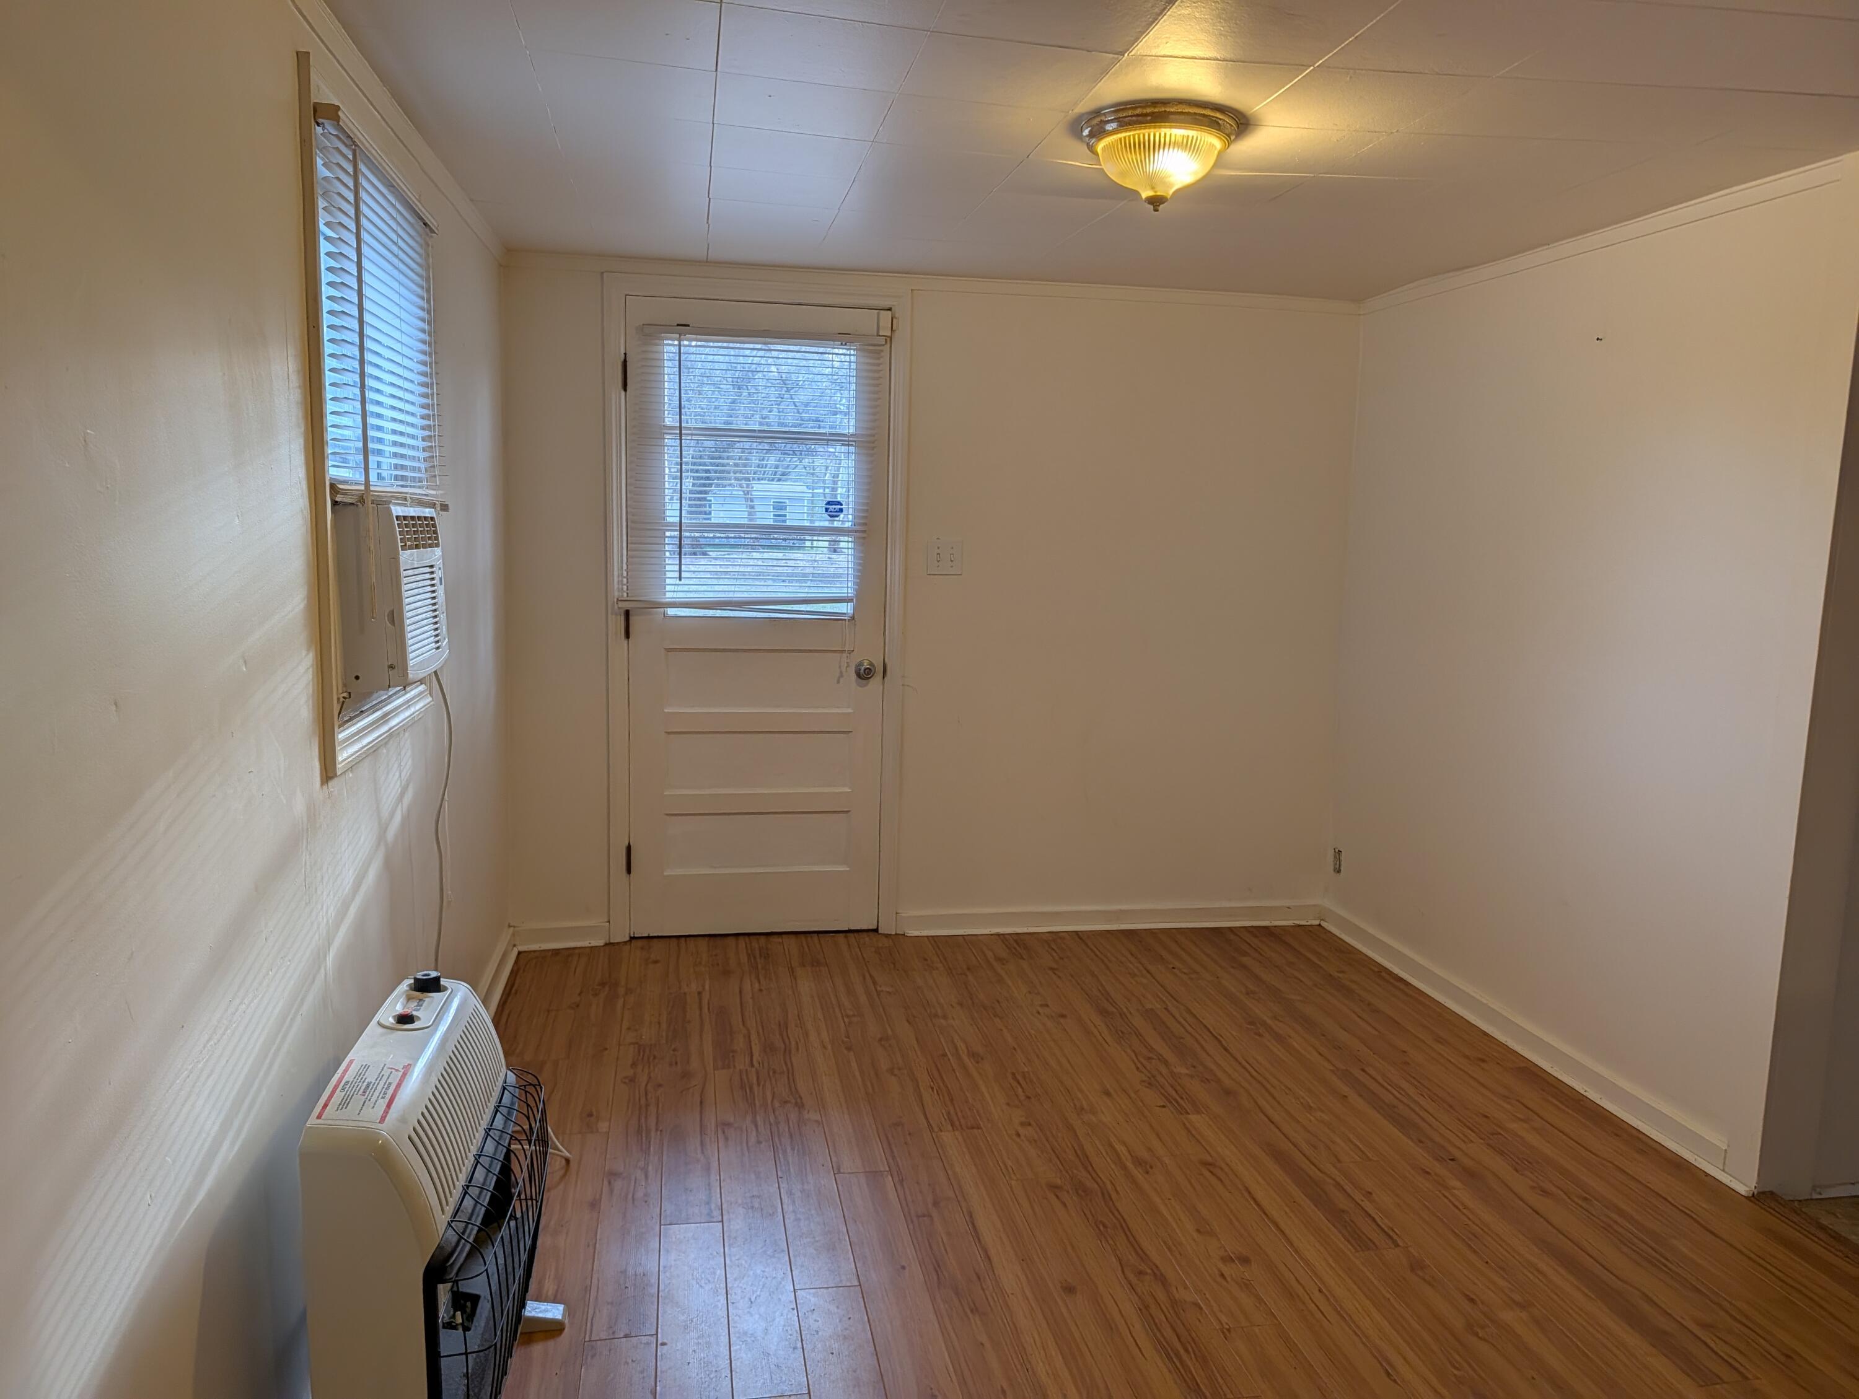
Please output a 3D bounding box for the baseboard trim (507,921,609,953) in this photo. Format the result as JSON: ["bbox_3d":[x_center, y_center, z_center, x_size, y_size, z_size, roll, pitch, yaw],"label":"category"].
[{"bbox_3d":[-1.186,0.765,4.153,0.300,0.085,0.025,0,8,-10],"label":"baseboard trim"}]

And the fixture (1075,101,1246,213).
[{"bbox_3d":[0.440,-1.025,2.483,0.300,0.160,0.300,0,8,-10],"label":"fixture"}]

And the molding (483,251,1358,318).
[{"bbox_3d":[0.095,-1.315,4.086,2.780,0.048,0.025,0,8,-10],"label":"molding"}]

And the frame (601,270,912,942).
[{"bbox_3d":[-0.554,-0.248,4.165,0.950,2.120,0.100,0,8,-10],"label":"frame"}]

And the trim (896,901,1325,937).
[{"bbox_3d":[0.652,0.766,4.486,1.540,0.085,0.025,0,8,-10],"label":"trim"}]

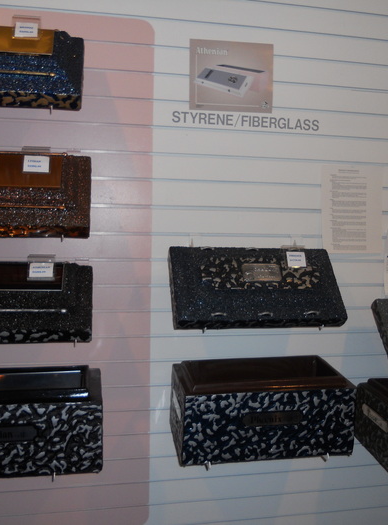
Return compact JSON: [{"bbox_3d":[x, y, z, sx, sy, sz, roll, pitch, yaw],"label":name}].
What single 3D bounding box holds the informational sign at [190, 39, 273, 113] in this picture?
[{"bbox_3d":[0.113,-0.552,1.622,0.255,0.203,0.010,0,5,-12],"label":"informational sign"}]

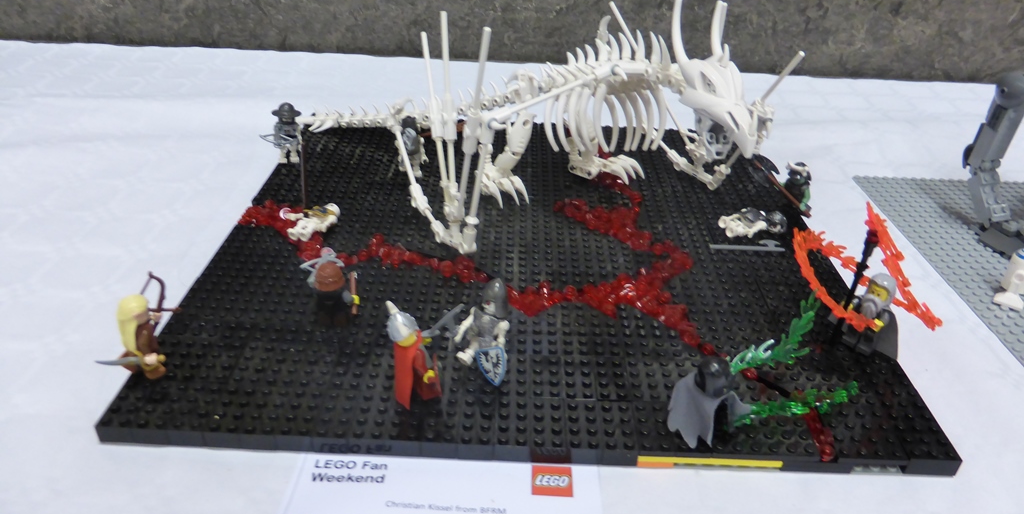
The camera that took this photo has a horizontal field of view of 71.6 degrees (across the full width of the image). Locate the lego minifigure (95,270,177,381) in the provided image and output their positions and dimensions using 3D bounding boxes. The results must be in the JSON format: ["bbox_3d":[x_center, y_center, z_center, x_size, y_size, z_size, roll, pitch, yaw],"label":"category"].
[{"bbox_3d":[-0.175,0.035,0.335,0.035,0.049,0.025,-1,32,-4],"label":"lego minifigure"}]

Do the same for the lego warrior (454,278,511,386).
[{"bbox_3d":[-0.010,0.034,0.345,0.027,0.048,0.024,19,36,25],"label":"lego warrior"}]

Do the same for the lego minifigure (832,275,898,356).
[{"bbox_3d":[0.186,0.027,0.368,0.021,0.046,0.029,-22,39,-32],"label":"lego minifigure"}]

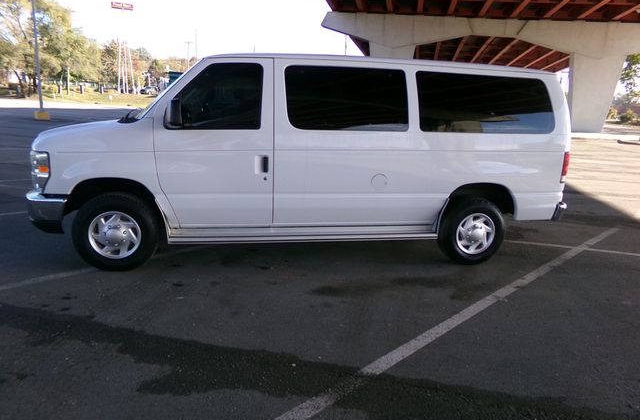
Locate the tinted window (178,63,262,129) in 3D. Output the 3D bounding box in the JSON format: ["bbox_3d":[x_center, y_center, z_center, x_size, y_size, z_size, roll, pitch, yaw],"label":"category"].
[{"bbox_3d":[-0.908,-1.017,3.969,0.803,0.594,0.060,-1,2,-8],"label":"tinted window"}]

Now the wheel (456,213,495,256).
[{"bbox_3d":[1.595,0.236,4.606,0.442,0.442,0.160,0,12,-8],"label":"wheel"}]

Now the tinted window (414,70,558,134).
[{"bbox_3d":[1.613,-1.027,4.305,1.410,0.571,0.060,-1,2,-8],"label":"tinted window"}]

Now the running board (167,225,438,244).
[{"bbox_3d":[-0.115,0.240,4.293,2.573,0.120,0.200,-1,12,-8],"label":"running board"}]

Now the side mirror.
[{"bbox_3d":[-1.231,-0.817,3.755,0.130,0.270,0.240,0,12,-8],"label":"side mirror"}]

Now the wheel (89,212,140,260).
[{"bbox_3d":[-1.875,0.222,4.112,0.442,0.442,0.160,-1,12,-13],"label":"wheel"}]

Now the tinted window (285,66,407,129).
[{"bbox_3d":[0.261,-1.028,4.125,1.160,0.576,0.060,-1,2,-8],"label":"tinted window"}]

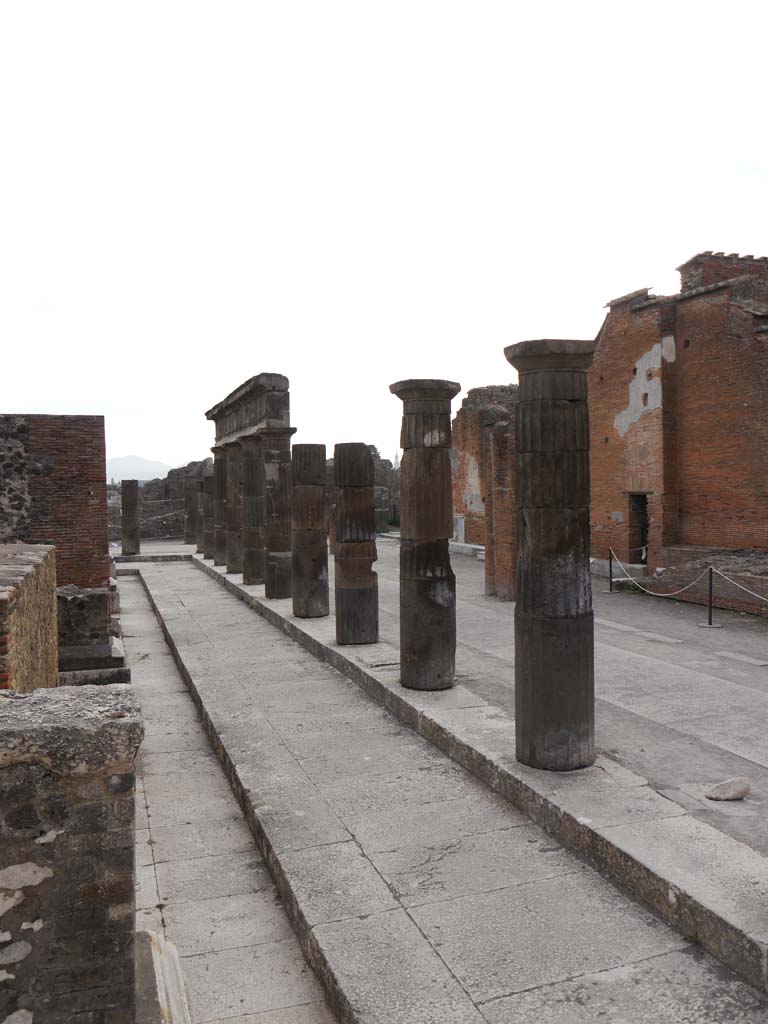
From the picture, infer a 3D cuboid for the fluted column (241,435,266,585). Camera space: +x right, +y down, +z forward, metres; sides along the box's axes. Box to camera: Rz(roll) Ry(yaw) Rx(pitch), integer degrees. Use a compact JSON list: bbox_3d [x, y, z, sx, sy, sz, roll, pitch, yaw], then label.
[{"bbox_3d":[-3.202,-0.033,20.879,0.843,3.683,0.843,-1,2,-19],"label":"fluted column"}]

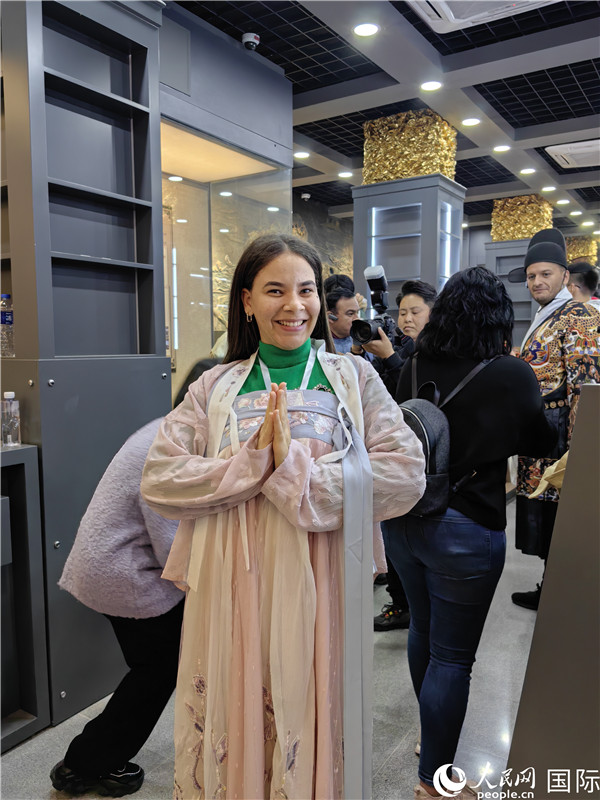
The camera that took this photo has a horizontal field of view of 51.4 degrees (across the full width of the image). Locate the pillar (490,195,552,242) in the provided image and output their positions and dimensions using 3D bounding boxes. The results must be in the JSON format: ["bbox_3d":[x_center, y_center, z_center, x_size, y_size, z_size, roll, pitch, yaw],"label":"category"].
[{"bbox_3d":[2.947,-2.342,8.276,0.650,0.580,0.500,4,6,34],"label":"pillar"}]

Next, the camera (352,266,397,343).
[{"bbox_3d":[0.322,-0.413,2.700,0.150,0.320,0.220,5,15,41],"label":"camera"}]

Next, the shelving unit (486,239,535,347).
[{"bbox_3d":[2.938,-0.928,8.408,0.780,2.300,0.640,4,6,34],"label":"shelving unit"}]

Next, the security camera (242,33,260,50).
[{"bbox_3d":[-0.297,-2.192,3.815,0.115,0.095,0.115,0,5,0],"label":"security camera"}]

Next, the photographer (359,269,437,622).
[{"bbox_3d":[0.536,0.287,2.977,0.480,1.660,0.420,5,7,42],"label":"photographer"}]

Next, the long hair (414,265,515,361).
[{"bbox_3d":[0.488,-0.258,1.840,0.250,0.260,0.250,5,7,38],"label":"long hair"}]

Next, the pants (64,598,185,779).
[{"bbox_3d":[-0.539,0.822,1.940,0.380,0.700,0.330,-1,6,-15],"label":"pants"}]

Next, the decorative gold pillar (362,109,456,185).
[{"bbox_3d":[0.940,-2.079,5.323,0.650,0.580,0.490,4,6,34],"label":"decorative gold pillar"}]

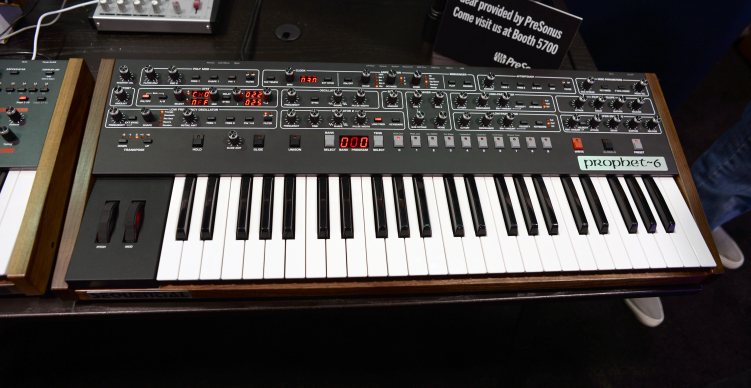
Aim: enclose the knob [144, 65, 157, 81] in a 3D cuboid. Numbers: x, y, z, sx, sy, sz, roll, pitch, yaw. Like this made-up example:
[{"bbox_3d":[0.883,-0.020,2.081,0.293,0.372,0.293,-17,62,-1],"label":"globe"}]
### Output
[{"bbox_3d":[-0.296,-0.160,0.658,0.013,0.016,0.013,0,65,-7],"label":"knob"}]

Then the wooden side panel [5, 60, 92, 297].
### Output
[{"bbox_3d":[-0.393,-0.035,0.619,0.018,0.078,0.313,-1,56,-7],"label":"wooden side panel"}]

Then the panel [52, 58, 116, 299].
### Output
[{"bbox_3d":[-0.350,-0.030,0.617,0.018,0.085,0.313,-1,56,-7],"label":"panel"}]

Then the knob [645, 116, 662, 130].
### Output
[{"bbox_3d":[0.399,-0.103,0.717,0.013,0.016,0.013,0,65,-7],"label":"knob"}]

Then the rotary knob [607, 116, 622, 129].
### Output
[{"bbox_3d":[0.339,-0.103,0.709,0.013,0.016,0.013,0,65,-7],"label":"rotary knob"}]

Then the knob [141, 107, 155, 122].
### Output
[{"bbox_3d":[-0.289,-0.101,0.632,0.013,0.015,0.013,0,64,-7],"label":"knob"}]

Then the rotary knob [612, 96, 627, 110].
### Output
[{"bbox_3d":[0.356,-0.133,0.727,0.013,0.015,0.013,0,64,-7],"label":"rotary knob"}]

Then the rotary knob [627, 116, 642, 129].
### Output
[{"bbox_3d":[0.369,-0.102,0.713,0.013,0.016,0.013,0,65,-7],"label":"rotary knob"}]

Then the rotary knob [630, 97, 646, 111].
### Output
[{"bbox_3d":[0.382,-0.131,0.724,0.012,0.015,0.012,0,65,-7],"label":"rotary knob"}]

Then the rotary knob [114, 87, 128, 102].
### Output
[{"bbox_3d":[-0.327,-0.129,0.641,0.013,0.015,0.013,0,64,-7],"label":"rotary knob"}]

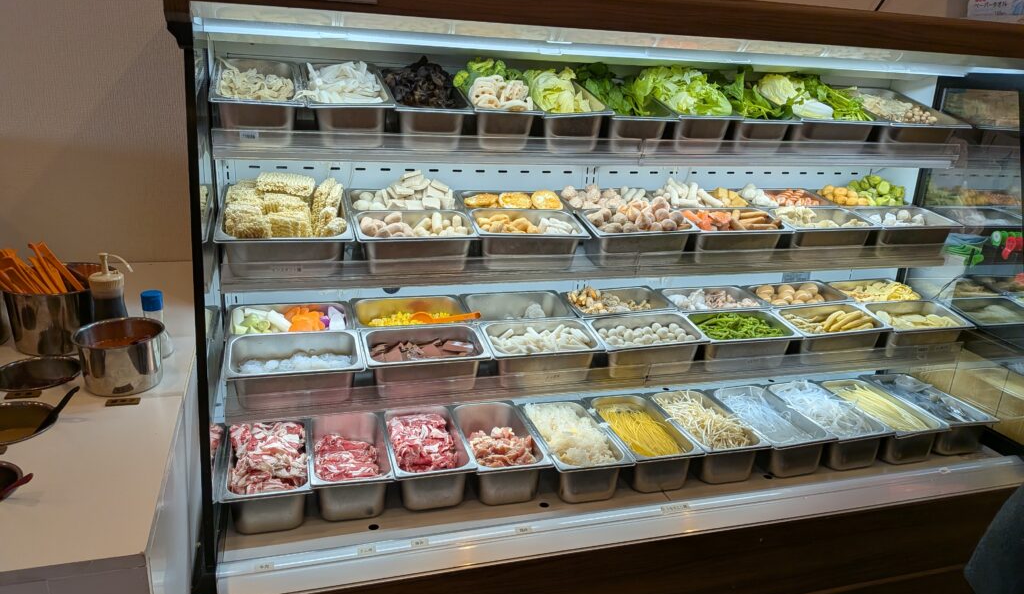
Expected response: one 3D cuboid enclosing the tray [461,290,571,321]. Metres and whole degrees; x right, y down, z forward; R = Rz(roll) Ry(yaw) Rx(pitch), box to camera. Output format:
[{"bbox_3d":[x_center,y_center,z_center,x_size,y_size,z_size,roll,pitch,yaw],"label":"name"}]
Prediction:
[{"bbox_3d":[0.015,0.066,1.746,0.265,0.100,0.162,-3,26,-17],"label":"tray"}]

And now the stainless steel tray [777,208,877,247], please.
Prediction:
[{"bbox_3d":[0.828,-0.162,1.912,0.265,0.100,0.162,-2,28,-16],"label":"stainless steel tray"}]

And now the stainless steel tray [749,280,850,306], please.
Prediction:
[{"bbox_3d":[0.788,0.033,1.975,0.265,0.100,0.162,-3,25,-15],"label":"stainless steel tray"}]

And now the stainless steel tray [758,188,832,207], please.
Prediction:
[{"bbox_3d":[0.740,-0.231,1.983,0.265,0.100,0.162,-2,27,-16],"label":"stainless steel tray"}]

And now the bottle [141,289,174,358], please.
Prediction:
[{"bbox_3d":[-0.701,0.054,1.399,0.061,0.126,0.061,-2,18,-16],"label":"bottle"}]

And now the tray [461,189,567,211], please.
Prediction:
[{"bbox_3d":[0.010,-0.194,1.804,0.265,0.100,0.162,-2,28,-16],"label":"tray"}]

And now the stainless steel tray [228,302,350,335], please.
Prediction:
[{"bbox_3d":[-0.495,0.093,1.595,0.265,0.100,0.162,-2,26,-16],"label":"stainless steel tray"}]

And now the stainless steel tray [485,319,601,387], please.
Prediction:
[{"bbox_3d":[0.067,0.139,1.677,0.265,0.100,0.162,-2,28,-16],"label":"stainless steel tray"}]

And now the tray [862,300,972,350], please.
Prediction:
[{"bbox_3d":[1.107,0.096,1.968,0.265,0.100,0.162,-2,28,-16],"label":"tray"}]

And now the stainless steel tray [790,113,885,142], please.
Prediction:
[{"bbox_3d":[0.805,-0.490,1.965,0.265,0.100,0.325,-2,33,-16],"label":"stainless steel tray"}]

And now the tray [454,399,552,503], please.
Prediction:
[{"bbox_3d":[-0.037,0.372,1.701,0.176,0.100,0.325,-2,19,-16],"label":"tray"}]

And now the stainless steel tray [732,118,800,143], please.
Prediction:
[{"bbox_3d":[0.612,-0.485,1.945,0.176,0.100,0.325,-2,33,-16],"label":"stainless steel tray"}]

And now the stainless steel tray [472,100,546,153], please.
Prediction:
[{"bbox_3d":[-0.050,-0.461,1.755,0.176,0.100,0.325,-2,33,-16],"label":"stainless steel tray"}]

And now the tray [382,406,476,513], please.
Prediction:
[{"bbox_3d":[-0.205,0.379,1.676,0.176,0.100,0.325,-2,19,-16],"label":"tray"}]

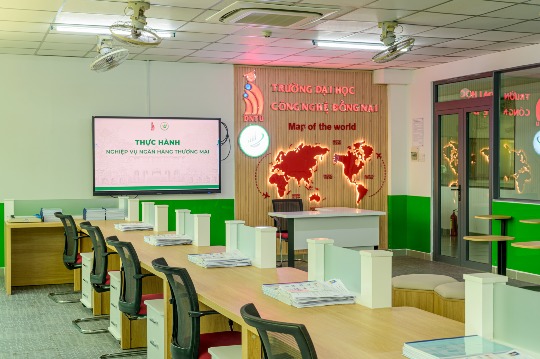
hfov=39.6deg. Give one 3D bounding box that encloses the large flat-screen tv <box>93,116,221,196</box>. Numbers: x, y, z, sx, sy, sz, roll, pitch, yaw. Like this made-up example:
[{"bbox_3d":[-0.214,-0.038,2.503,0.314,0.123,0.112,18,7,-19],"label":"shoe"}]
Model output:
[{"bbox_3d":[-1.454,-0.303,9.799,1.690,0.990,0.070,-1,1,-22],"label":"large flat-screen tv"}]

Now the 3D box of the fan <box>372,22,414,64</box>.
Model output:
[{"bbox_3d":[1.186,-1.330,7.224,0.400,0.390,0.410,0,1,0],"label":"fan"}]

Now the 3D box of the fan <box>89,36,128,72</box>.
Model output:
[{"bbox_3d":[-1.747,-1.352,8.106,0.410,0.390,0.420,0,1,0],"label":"fan"}]

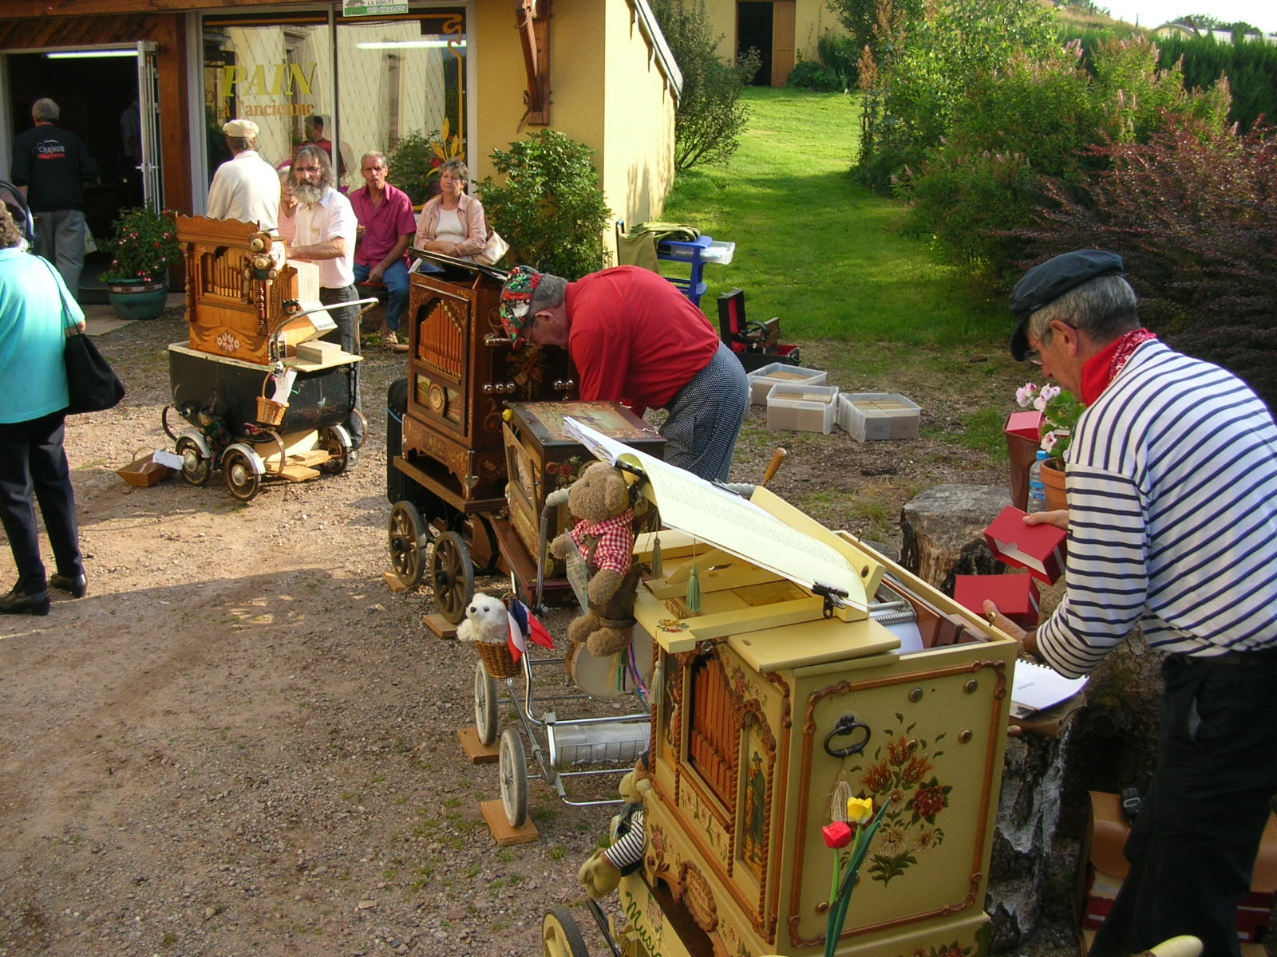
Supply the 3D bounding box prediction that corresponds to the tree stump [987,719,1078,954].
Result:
[{"bbox_3d":[0.710,0.764,2.520,0.340,0.720,0.340,1,14,0],"label":"tree stump"}]

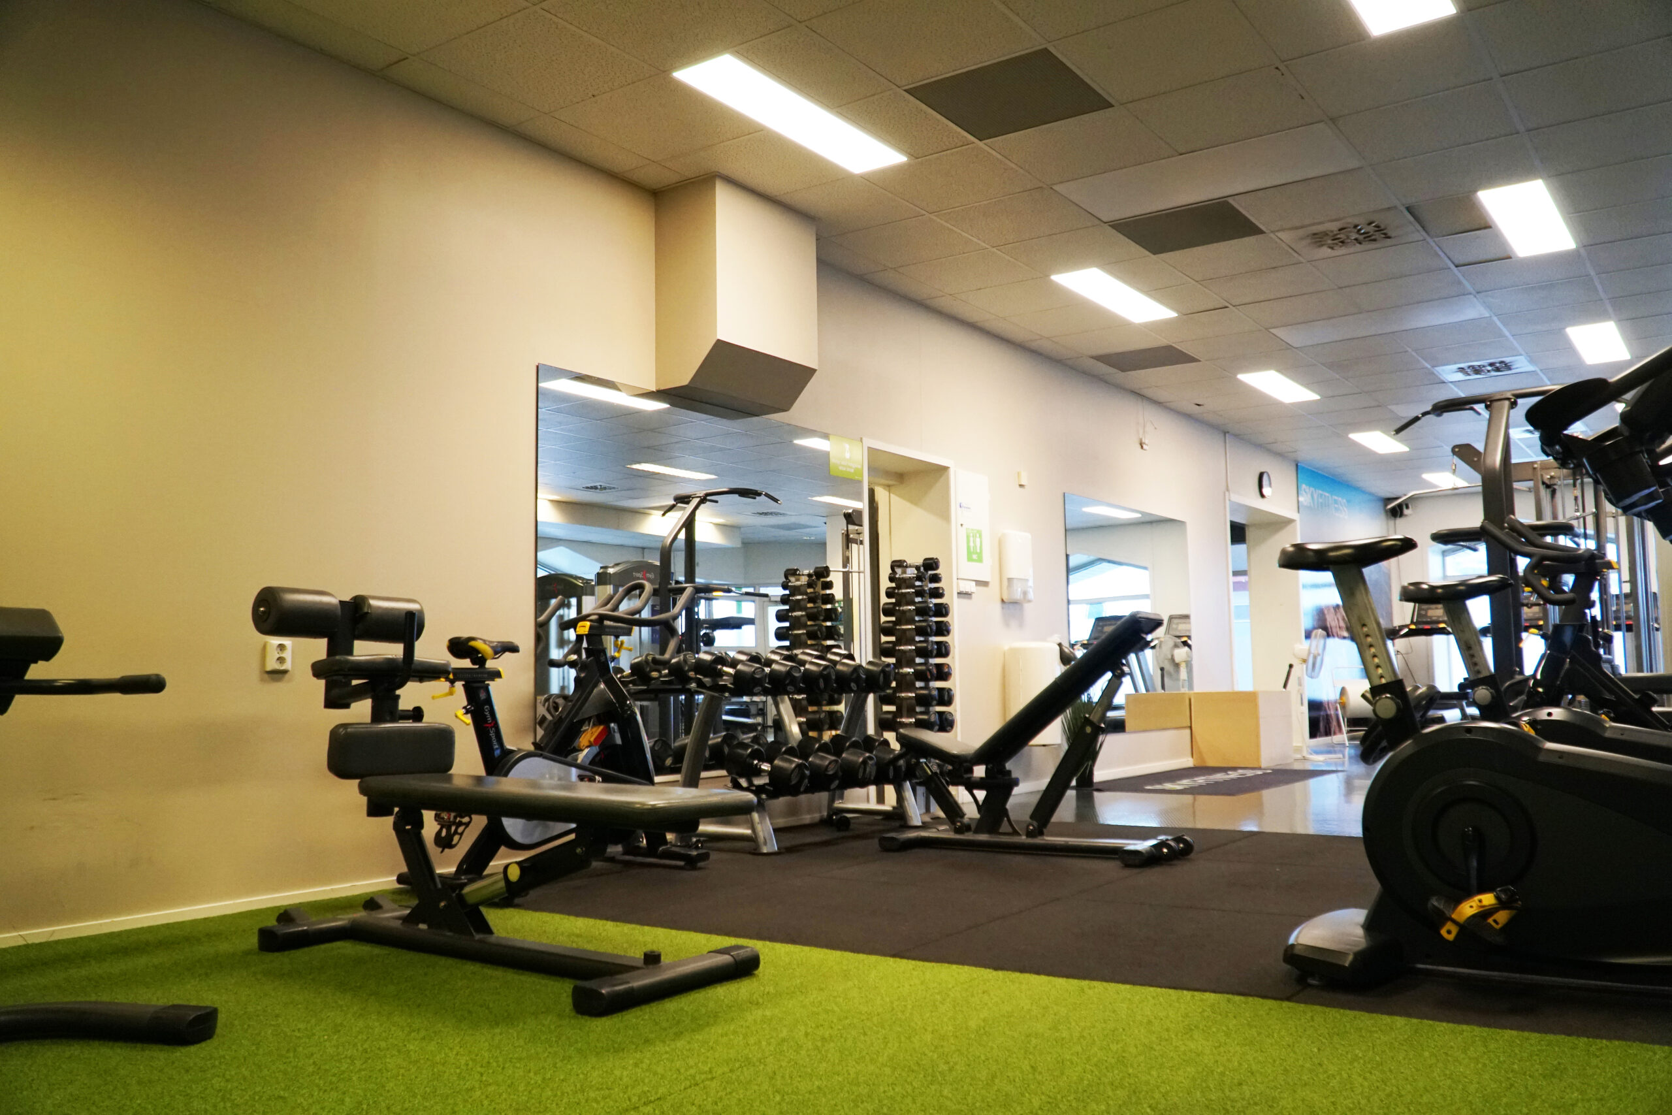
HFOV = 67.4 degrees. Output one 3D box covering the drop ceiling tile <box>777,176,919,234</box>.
[{"bbox_3d":[0.025,-1.674,6.003,0.610,0.020,0.610,-3,-6,37],"label":"drop ceiling tile"}]

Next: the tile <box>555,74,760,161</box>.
[{"bbox_3d":[-0.678,-1.699,4.856,0.600,0.025,0.600,-3,-5,36],"label":"tile"}]

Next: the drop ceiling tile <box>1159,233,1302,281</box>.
[{"bbox_3d":[2.076,-1.573,6.585,0.600,0.020,0.600,-3,-5,36],"label":"drop ceiling tile"}]

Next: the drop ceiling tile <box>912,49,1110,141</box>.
[{"bbox_3d":[0.652,-1.722,4.671,0.600,0.020,0.600,-3,-5,36],"label":"drop ceiling tile"}]

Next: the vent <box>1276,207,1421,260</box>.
[{"bbox_3d":[2.560,-1.615,6.230,0.595,0.040,0.595,-4,-6,36],"label":"vent"}]

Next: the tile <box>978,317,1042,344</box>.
[{"bbox_3d":[1.137,-1.462,8.017,0.186,0.025,0.600,-3,-5,36],"label":"tile"}]

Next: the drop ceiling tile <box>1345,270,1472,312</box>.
[{"bbox_3d":[3.265,-1.527,7.159,0.600,0.025,0.600,-3,-5,36],"label":"drop ceiling tile"}]

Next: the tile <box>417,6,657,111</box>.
[{"bbox_3d":[-1.029,-1.734,4.384,0.600,0.025,0.600,-3,-5,36],"label":"tile"}]

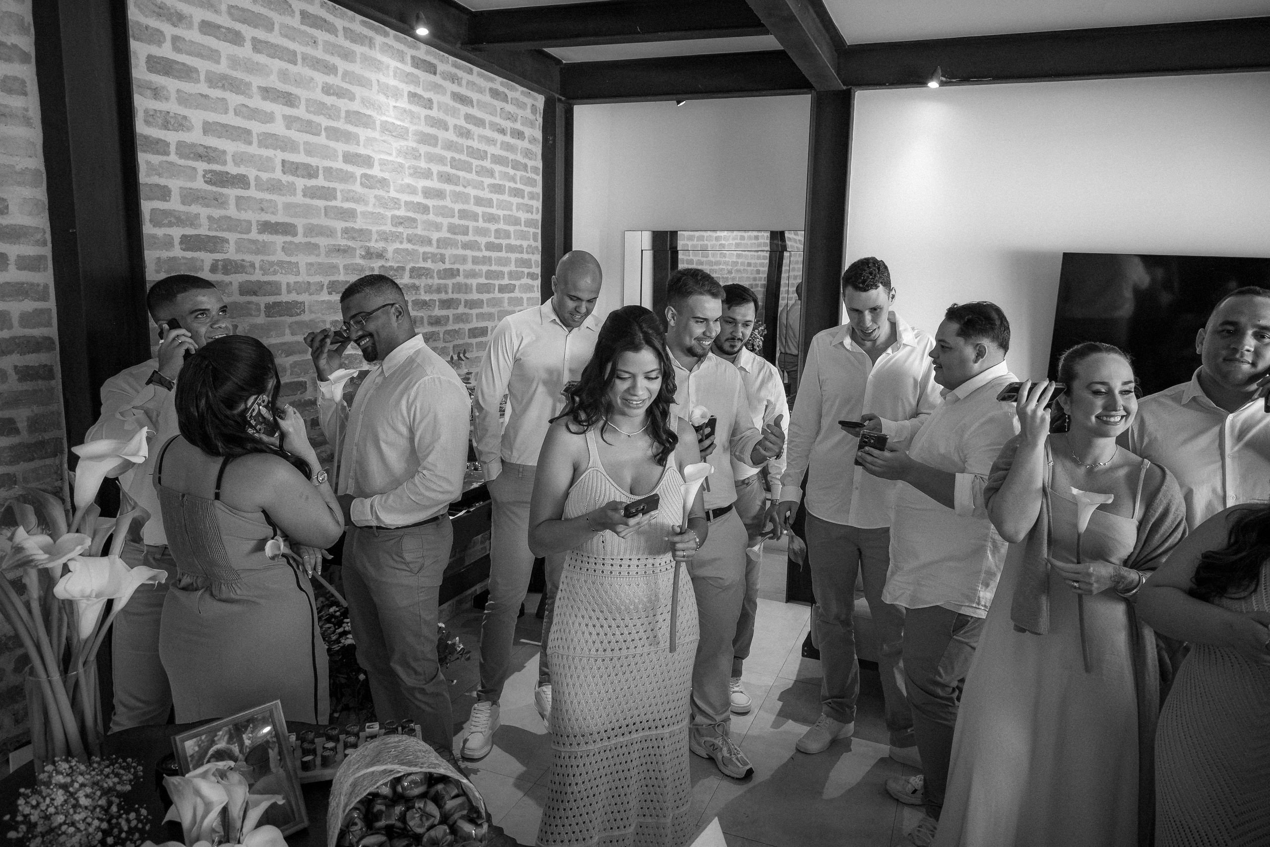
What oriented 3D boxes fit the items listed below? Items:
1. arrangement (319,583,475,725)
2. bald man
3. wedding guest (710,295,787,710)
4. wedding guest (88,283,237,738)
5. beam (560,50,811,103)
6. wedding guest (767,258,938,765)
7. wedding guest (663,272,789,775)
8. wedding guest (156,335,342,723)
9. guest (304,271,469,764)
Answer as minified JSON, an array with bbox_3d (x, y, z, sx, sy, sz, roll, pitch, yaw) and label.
[{"bbox_3d":[-0.973,0.911,3.418,0.380,0.410,0.570,6,10,21],"label":"arrangement"},{"bbox_3d":[-0.320,0.284,3.081,0.550,1.800,0.450,1,10,-7],"label":"bald man"},{"bbox_3d":[0.410,0.303,3.415,0.500,1.700,0.380,3,10,6],"label":"wedding guest"},{"bbox_3d":[-1.225,0.438,2.351,0.520,1.680,0.450,-5,12,-36],"label":"wedding guest"},{"bbox_3d":[0.259,-1.811,4.426,1.315,0.210,0.130,6,10,21],"label":"beam"},{"bbox_3d":[0.790,0.313,3.070,0.560,1.820,0.450,4,10,11],"label":"wedding guest"},{"bbox_3d":[0.238,0.354,2.928,0.530,1.750,0.470,-1,10,-17],"label":"wedding guest"},{"bbox_3d":[-0.879,0.574,1.997,0.450,1.550,0.400,4,10,14],"label":"wedding guest"},{"bbox_3d":[-0.773,0.391,2.655,0.520,1.700,0.490,-5,12,-34],"label":"guest"}]

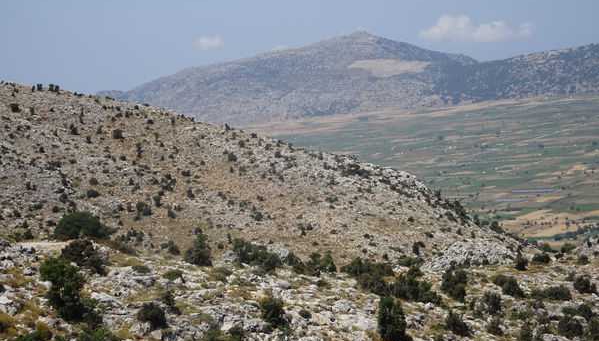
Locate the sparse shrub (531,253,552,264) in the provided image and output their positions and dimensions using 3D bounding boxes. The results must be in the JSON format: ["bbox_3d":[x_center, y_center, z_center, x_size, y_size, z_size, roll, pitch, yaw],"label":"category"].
[{"bbox_3d":[24.387,8.905,136.557,2.024,1.178,1.821,0,5,0],"label":"sparse shrub"}]

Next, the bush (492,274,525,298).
[{"bbox_3d":[13.319,7.392,86.000,2.039,1.374,1.937,0,4,0],"label":"bush"}]

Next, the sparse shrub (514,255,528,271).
[{"bbox_3d":[18.425,7.635,112.000,1.162,1.301,1.069,0,5,0],"label":"sparse shrub"}]

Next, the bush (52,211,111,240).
[{"bbox_3d":[-22.850,5.791,142.101,6.318,3.064,4.738,0,5,0],"label":"bush"}]

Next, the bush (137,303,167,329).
[{"bbox_3d":[-7.567,7.414,69.000,1.534,1.213,1.457,0,4,0],"label":"bush"}]

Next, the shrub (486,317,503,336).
[{"bbox_3d":[13.054,10.443,90.338,1.071,1.299,0.964,0,5,0],"label":"shrub"}]

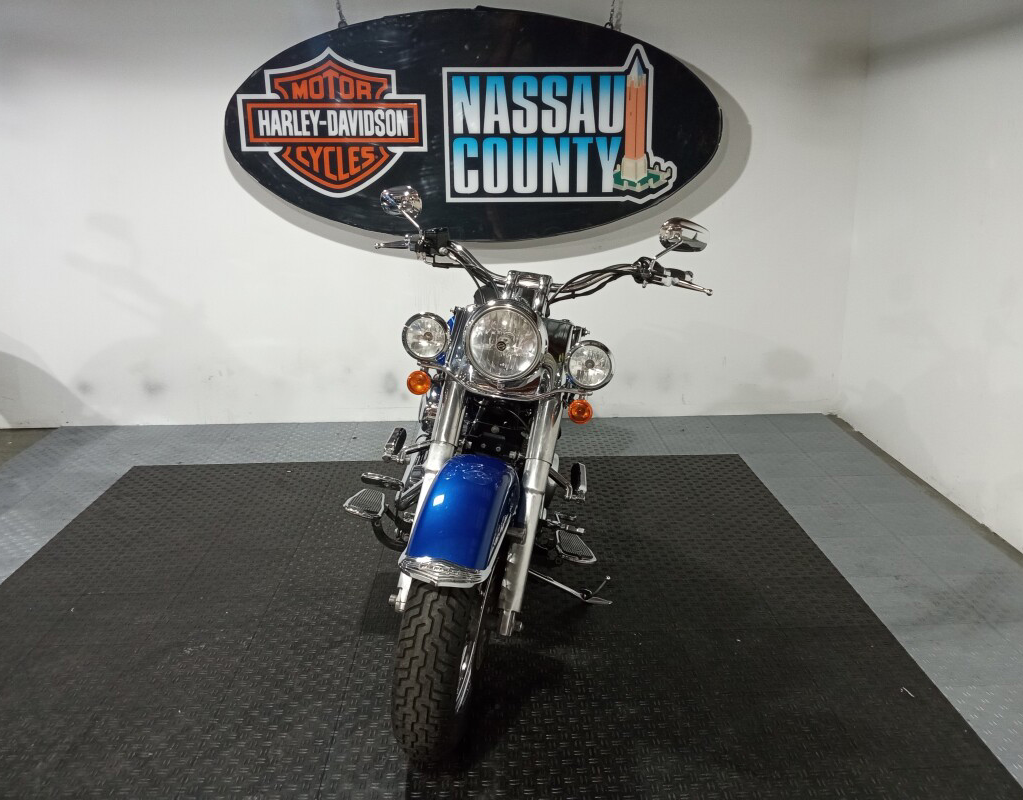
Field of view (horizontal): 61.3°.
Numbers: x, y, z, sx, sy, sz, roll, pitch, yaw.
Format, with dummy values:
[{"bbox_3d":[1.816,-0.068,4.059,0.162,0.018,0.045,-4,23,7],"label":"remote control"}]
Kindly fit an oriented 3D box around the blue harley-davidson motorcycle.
[{"bbox_3d":[-0.008,-0.027,2.752,0.920,1.250,2.400,10,16,-1],"label":"blue harley-davidson motorcycle"}]

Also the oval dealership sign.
[{"bbox_3d":[-0.168,-1.265,4.036,2.289,1.026,0.100,-1,16,-1],"label":"oval dealership sign"}]

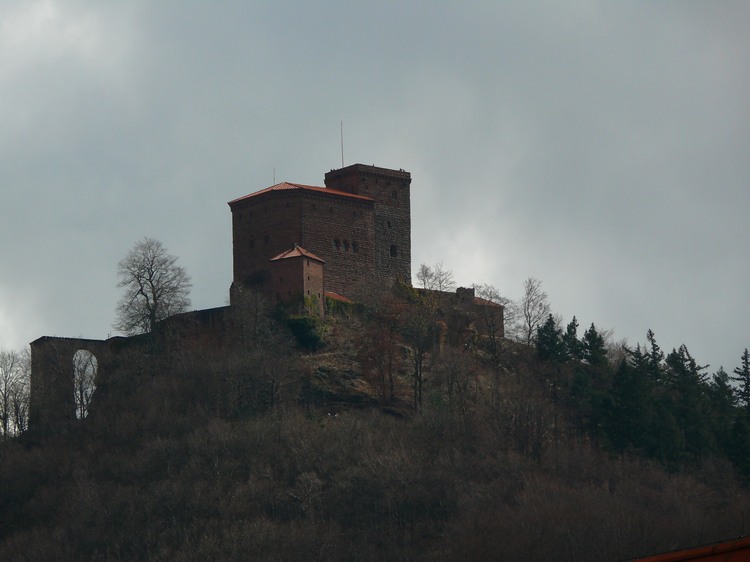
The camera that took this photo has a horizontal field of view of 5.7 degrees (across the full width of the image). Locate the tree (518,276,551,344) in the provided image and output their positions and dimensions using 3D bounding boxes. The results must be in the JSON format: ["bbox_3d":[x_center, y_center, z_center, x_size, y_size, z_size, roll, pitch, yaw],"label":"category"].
[{"bbox_3d":[30.950,5.920,1450.000,6.210,13.900,6.210,-1,-12,0],"label":"tree"}]

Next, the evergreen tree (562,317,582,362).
[{"bbox_3d":[37.930,11.230,1435.000,3.840,9.040,3.840,-1,-12,0],"label":"evergreen tree"}]

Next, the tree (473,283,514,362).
[{"bbox_3d":[22.680,7.940,1430.000,8.040,15.670,8.040,-1,-12,0],"label":"tree"}]

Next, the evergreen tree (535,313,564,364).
[{"bbox_3d":[33.700,11.230,1435.000,5.380,9.830,5.380,-1,-12,0],"label":"evergreen tree"}]

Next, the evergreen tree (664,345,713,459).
[{"bbox_3d":[59.360,22.820,1415.000,9.090,22.090,9.090,-1,-12,0],"label":"evergreen tree"}]

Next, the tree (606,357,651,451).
[{"bbox_3d":[47.830,23.300,1410.000,8.300,18.540,8.300,-1,-12,0],"label":"tree"}]

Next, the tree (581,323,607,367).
[{"bbox_3d":[41.960,12.290,1435.000,4.990,8.840,4.990,-1,-12,0],"label":"tree"}]

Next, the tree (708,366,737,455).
[{"bbox_3d":[66.270,24.700,1425.000,5.340,17.180,5.340,-1,-12,0],"label":"tree"}]

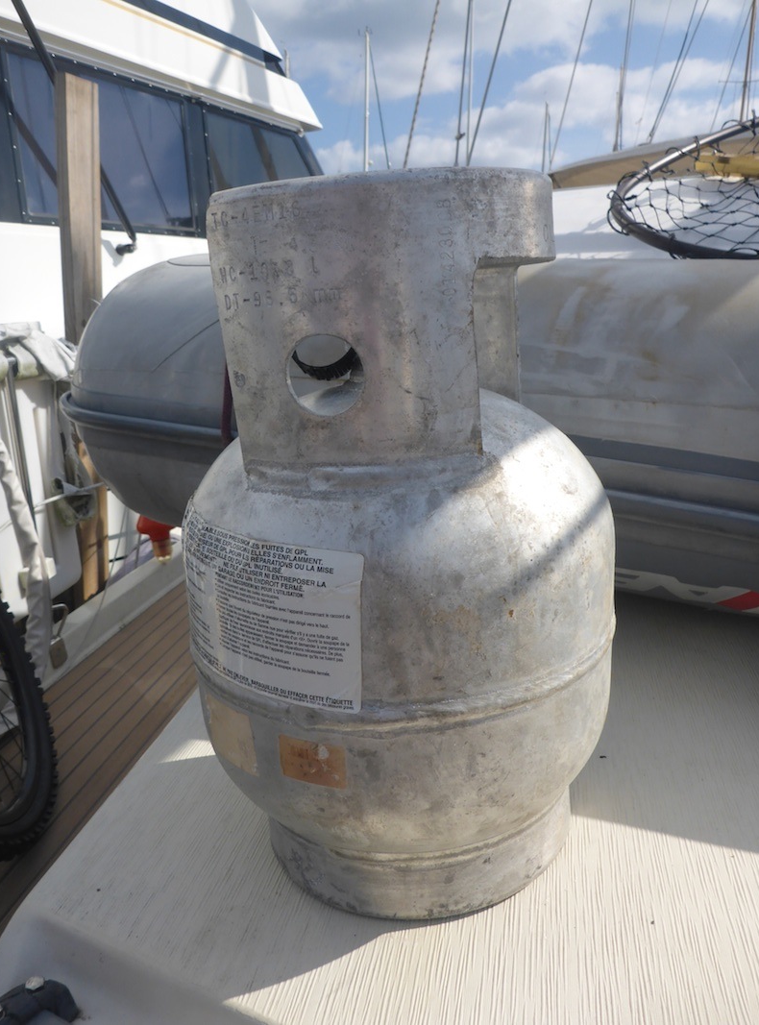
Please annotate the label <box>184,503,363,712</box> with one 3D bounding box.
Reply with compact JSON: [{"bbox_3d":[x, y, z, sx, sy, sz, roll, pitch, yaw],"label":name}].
[{"bbox_3d":[-0.067,0.047,0.435,0.148,0.079,0.033,13,24,41],"label":"label"}]

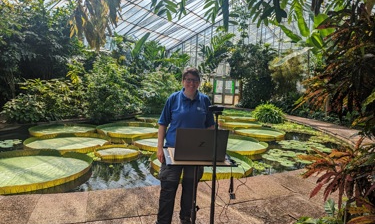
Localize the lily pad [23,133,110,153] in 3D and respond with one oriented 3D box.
[{"bbox_3d":[-2.957,0.789,6.563,2.020,0.140,2.020,2,5,0],"label":"lily pad"}]

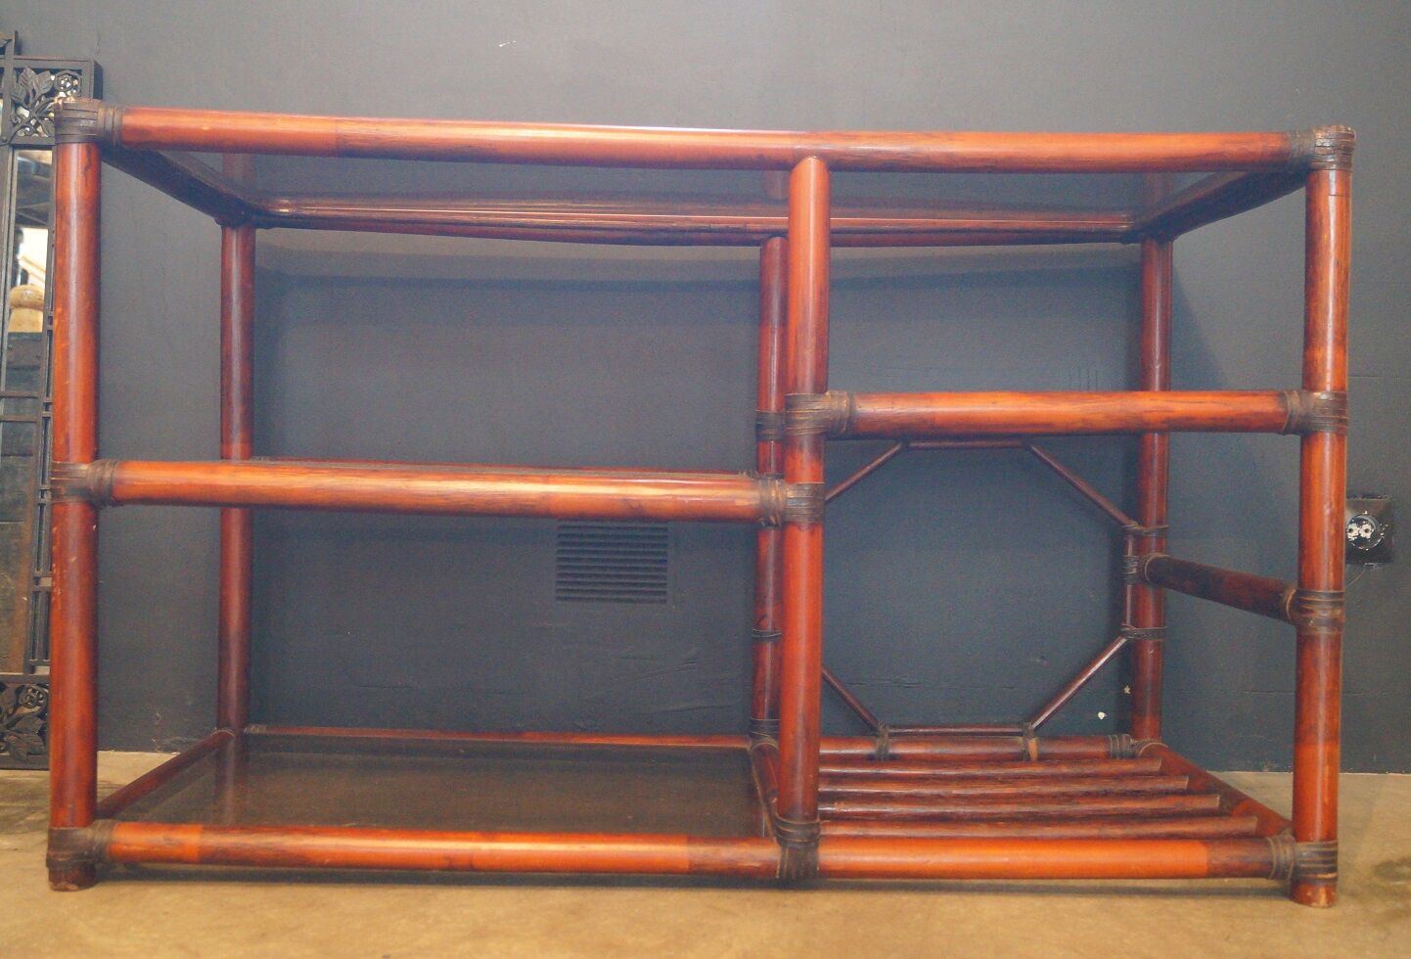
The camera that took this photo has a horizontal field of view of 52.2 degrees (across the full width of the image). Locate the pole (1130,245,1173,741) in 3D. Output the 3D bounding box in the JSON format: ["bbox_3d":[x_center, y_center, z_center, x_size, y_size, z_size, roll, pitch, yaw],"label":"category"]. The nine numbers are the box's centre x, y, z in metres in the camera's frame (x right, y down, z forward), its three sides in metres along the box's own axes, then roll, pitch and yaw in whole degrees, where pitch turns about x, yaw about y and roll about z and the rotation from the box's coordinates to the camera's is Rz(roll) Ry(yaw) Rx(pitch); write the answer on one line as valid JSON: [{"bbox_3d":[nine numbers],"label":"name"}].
[{"bbox_3d":[0.534,0.014,1.724,0.036,0.600,0.036,1,1,-1],"label":"pole"}]

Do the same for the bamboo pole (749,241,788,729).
[{"bbox_3d":[0.079,0.013,1.715,0.036,0.601,0.036,1,1,-1],"label":"bamboo pole"}]

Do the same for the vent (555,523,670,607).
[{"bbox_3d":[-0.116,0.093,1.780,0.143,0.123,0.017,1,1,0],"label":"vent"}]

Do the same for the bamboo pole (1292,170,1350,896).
[{"bbox_3d":[0.544,0.043,1.272,0.036,0.660,0.036,1,1,-1],"label":"bamboo pole"}]

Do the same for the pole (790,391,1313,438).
[{"bbox_3d":[0.316,-0.058,1.266,0.448,0.037,0.036,1,1,-1],"label":"pole"}]

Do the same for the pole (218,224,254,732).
[{"bbox_3d":[-0.554,0.000,1.702,0.036,0.599,0.036,1,1,-1],"label":"pole"}]

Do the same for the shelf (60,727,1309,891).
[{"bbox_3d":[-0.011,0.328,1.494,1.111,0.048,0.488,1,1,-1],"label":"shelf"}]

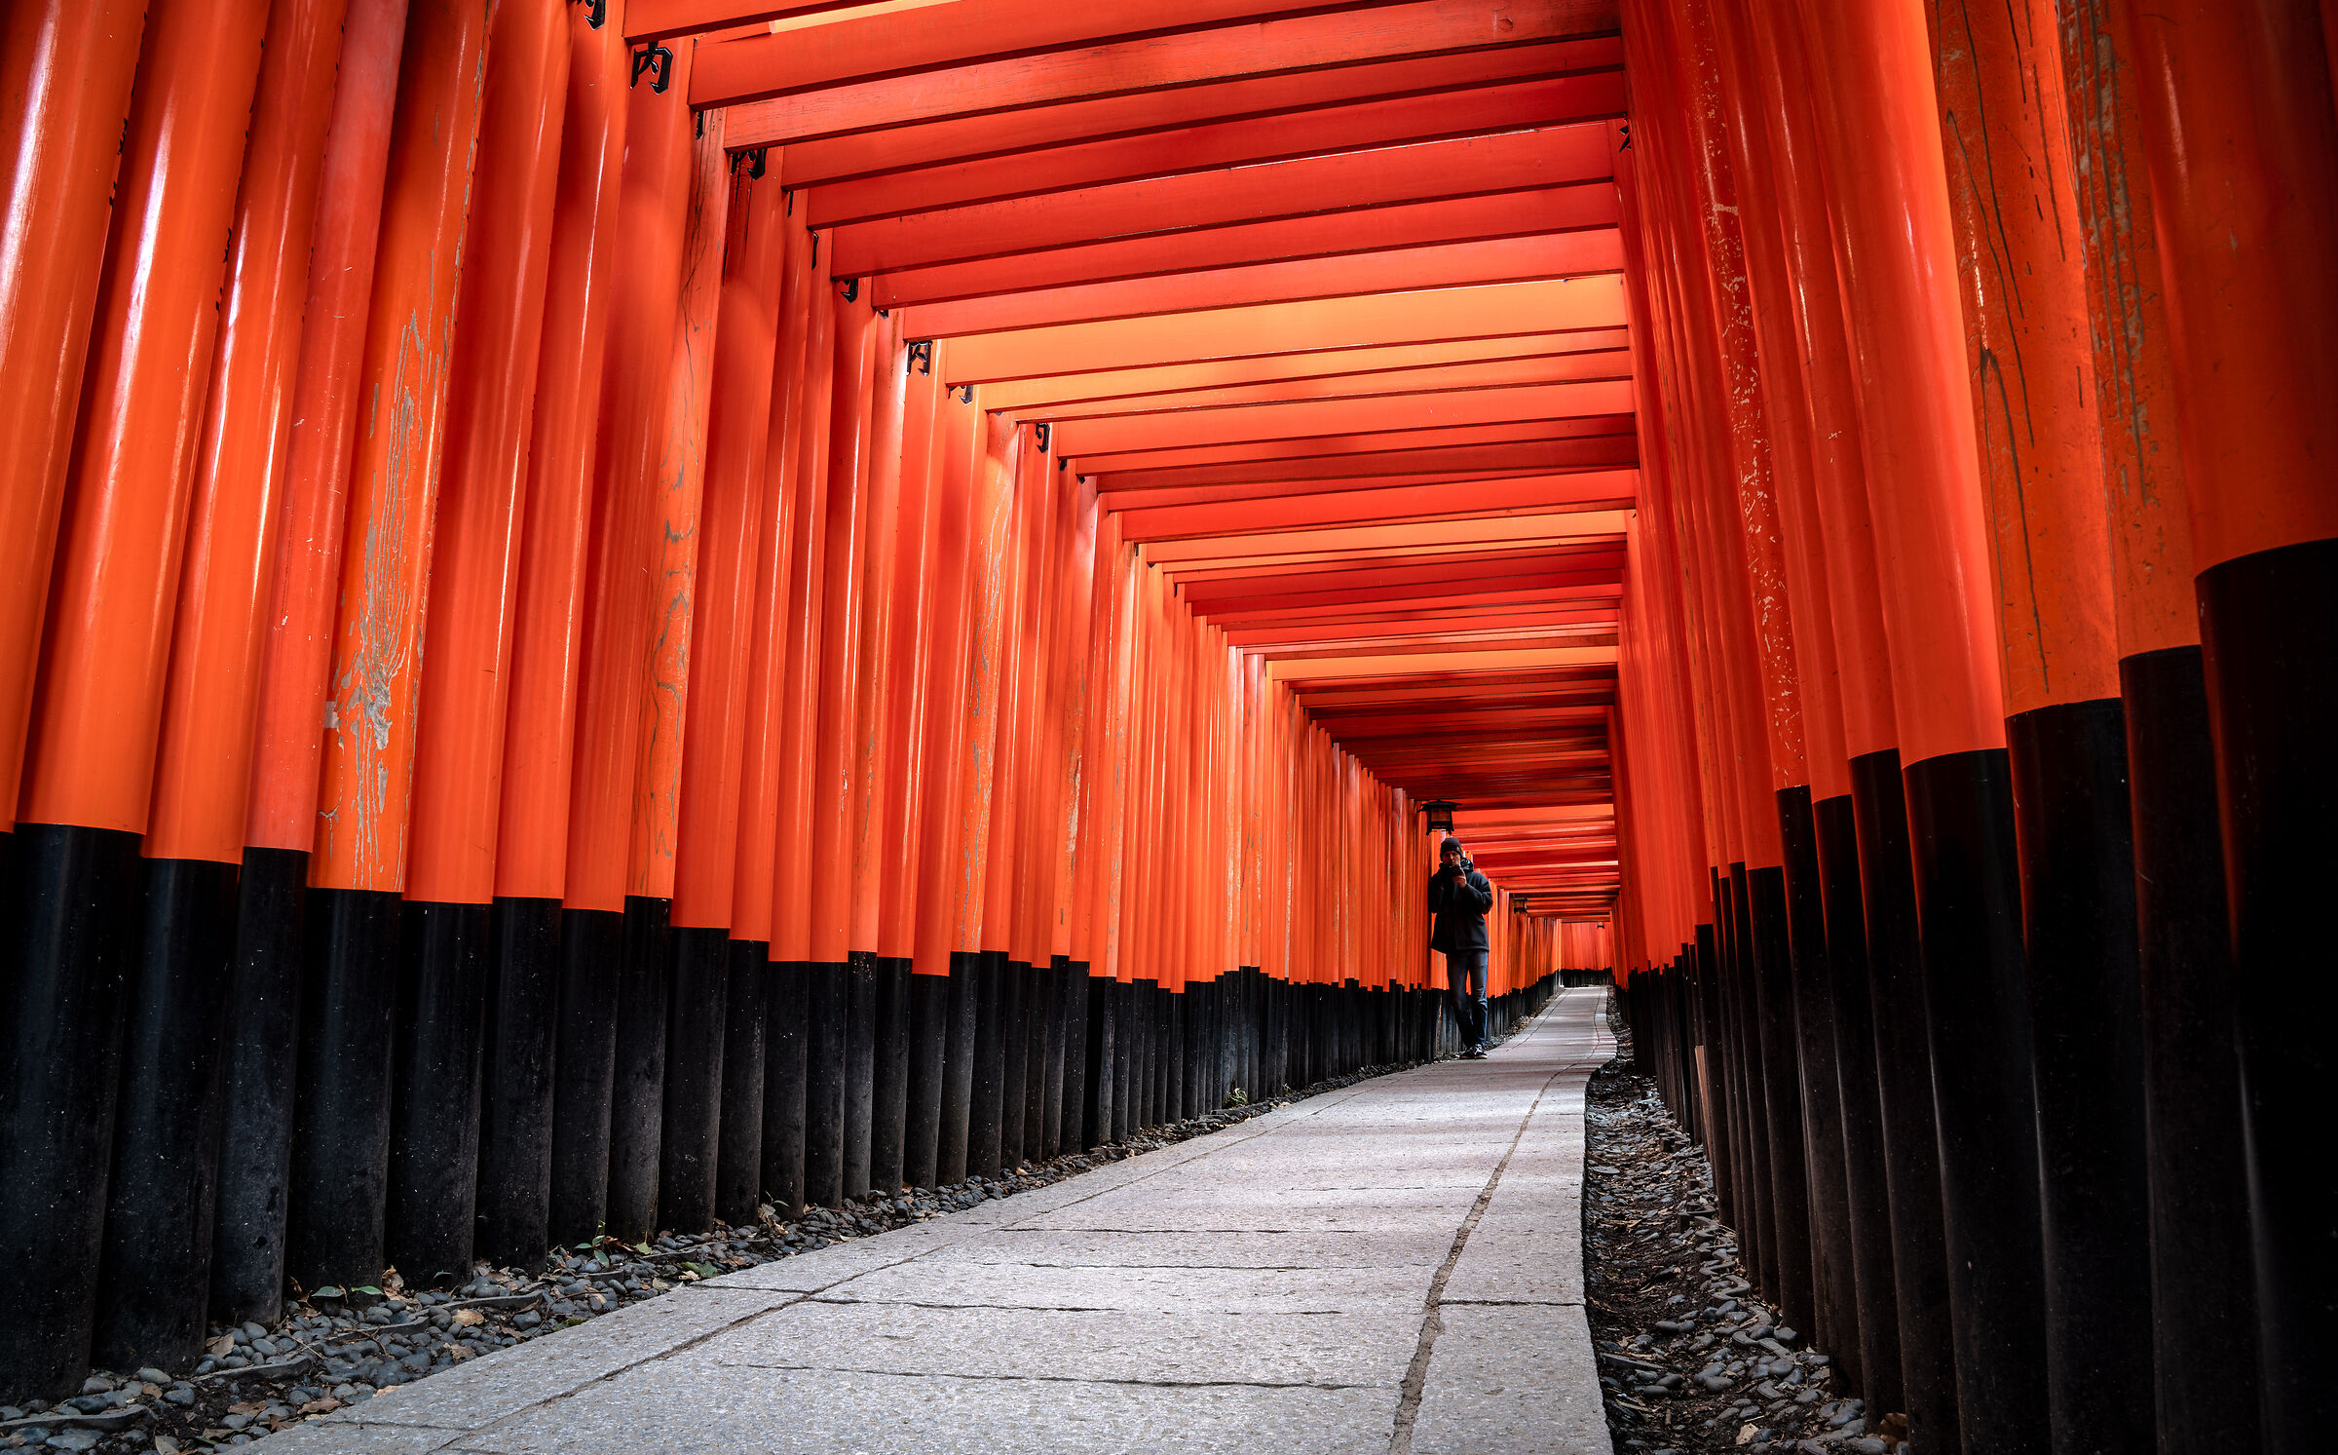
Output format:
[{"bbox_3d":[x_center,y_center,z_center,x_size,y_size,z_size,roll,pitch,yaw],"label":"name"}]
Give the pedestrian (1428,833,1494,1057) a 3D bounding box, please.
[{"bbox_3d":[2.300,1.742,14.350,0.520,1.740,0.400,-4,-12,22],"label":"pedestrian"}]

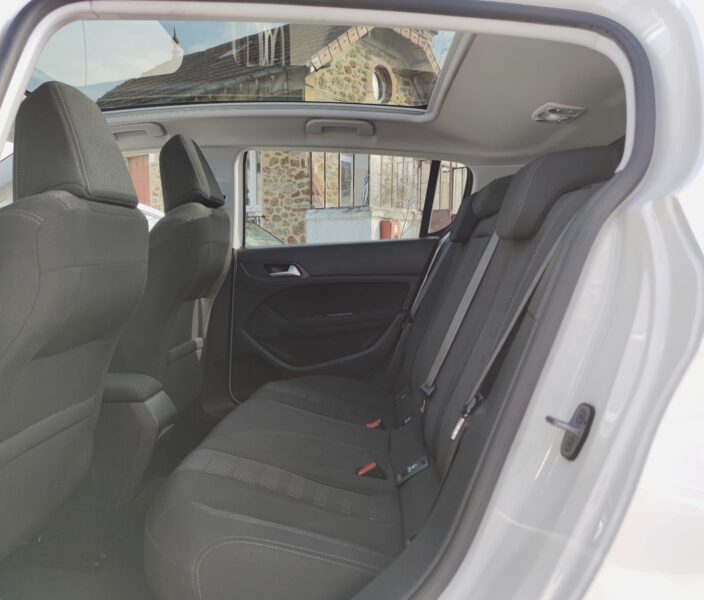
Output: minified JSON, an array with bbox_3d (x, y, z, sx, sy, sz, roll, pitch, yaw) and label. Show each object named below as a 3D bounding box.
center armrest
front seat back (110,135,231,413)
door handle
[{"bbox_3d":[-0.678,0.225,1.469,0.310,0.068,0.180,0,6,2],"label":"center armrest"},{"bbox_3d":[-0.604,-0.060,1.799,0.300,0.840,0.500,12,6,1],"label":"front seat back"},{"bbox_3d":[-0.253,-0.108,2.112,0.125,0.050,0.040,0,6,2],"label":"door handle"}]

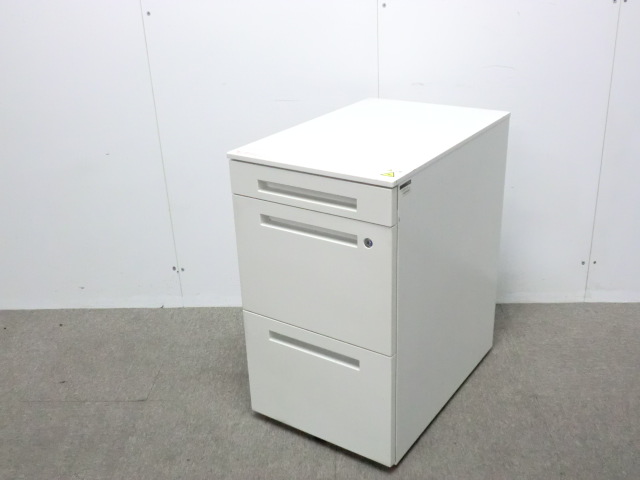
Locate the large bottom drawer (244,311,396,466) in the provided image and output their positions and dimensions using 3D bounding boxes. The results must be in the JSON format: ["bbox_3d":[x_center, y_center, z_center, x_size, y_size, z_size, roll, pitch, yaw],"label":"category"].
[{"bbox_3d":[0.130,0.244,1.773,0.394,0.283,0.500,13,28,32],"label":"large bottom drawer"}]

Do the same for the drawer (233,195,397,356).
[{"bbox_3d":[0.120,-0.017,1.659,0.394,0.286,0.500,13,28,32],"label":"drawer"}]

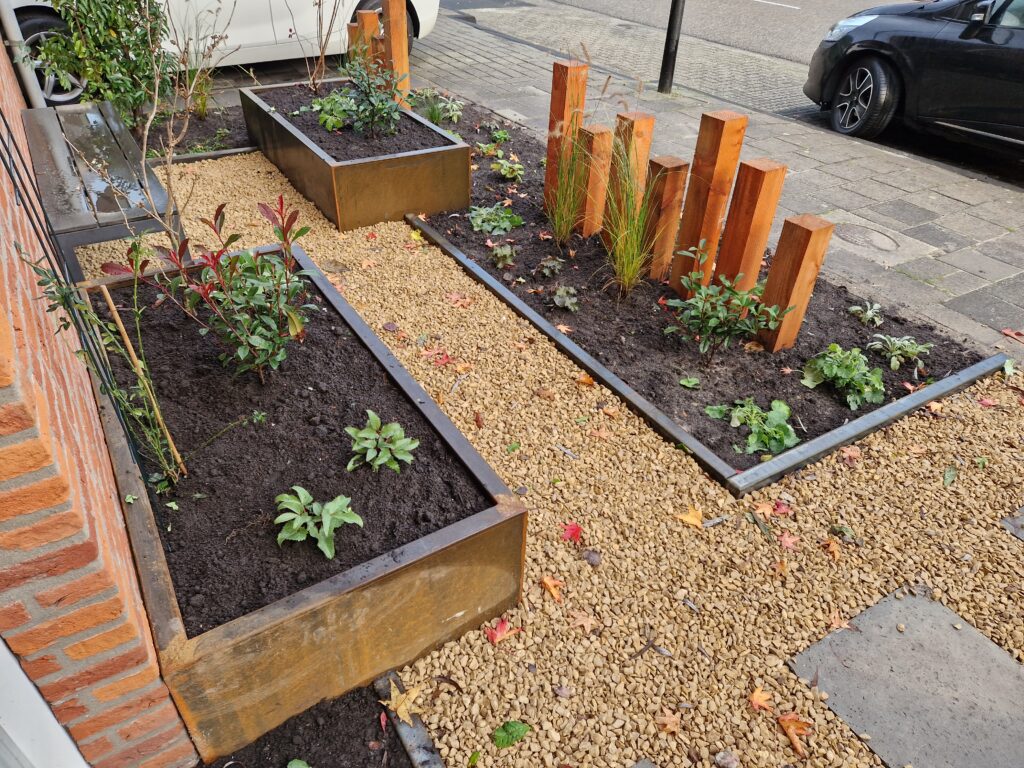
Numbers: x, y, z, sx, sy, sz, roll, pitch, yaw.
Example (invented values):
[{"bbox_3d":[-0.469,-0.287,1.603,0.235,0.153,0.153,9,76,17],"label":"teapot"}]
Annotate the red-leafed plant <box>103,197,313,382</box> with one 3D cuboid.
[{"bbox_3d":[-0.828,-0.259,1.888,0.530,0.480,0.460,-14,38,-21],"label":"red-leafed plant"}]

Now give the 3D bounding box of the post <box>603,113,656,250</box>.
[{"bbox_3d":[0.560,-0.976,3.284,0.120,0.605,0.120,-18,40,-26],"label":"post"}]

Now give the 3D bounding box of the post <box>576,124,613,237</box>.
[{"bbox_3d":[0.404,-1.020,3.454,0.117,0.529,0.117,-17,40,-25],"label":"post"}]

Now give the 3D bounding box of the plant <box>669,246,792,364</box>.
[{"bbox_3d":[0.790,-0.270,2.503,0.440,0.455,0.400,12,37,13],"label":"plant"}]

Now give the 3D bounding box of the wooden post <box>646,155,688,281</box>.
[{"bbox_3d":[0.684,-0.750,3.104,0.117,0.520,0.117,-17,40,-25],"label":"wooden post"}]

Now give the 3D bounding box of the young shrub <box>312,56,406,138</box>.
[{"bbox_3d":[-0.848,-1.593,3.806,0.510,0.400,0.420,-5,36,-10],"label":"young shrub"}]

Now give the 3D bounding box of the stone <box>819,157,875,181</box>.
[{"bbox_3d":[2.268,-1.414,4.597,0.300,0.050,0.300,-19,41,-26],"label":"stone"}]

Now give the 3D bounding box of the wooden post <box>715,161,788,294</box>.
[{"bbox_3d":[0.944,-0.573,2.769,0.117,0.644,0.117,-17,40,-25],"label":"wooden post"}]

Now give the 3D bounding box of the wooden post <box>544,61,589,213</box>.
[{"bbox_3d":[0.280,-1.265,3.555,0.120,0.747,0.120,-18,40,-26],"label":"wooden post"}]

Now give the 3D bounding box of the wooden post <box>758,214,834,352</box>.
[{"bbox_3d":[1.076,-0.381,2.625,0.117,0.511,0.117,-17,40,-25],"label":"wooden post"}]

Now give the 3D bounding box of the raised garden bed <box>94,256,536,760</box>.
[{"bbox_3d":[-0.727,0.108,2.007,0.757,0.323,1.645,-19,41,-26],"label":"raised garden bed"}]

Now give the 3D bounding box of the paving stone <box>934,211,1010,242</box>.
[{"bbox_3d":[2.602,-0.871,3.869,0.320,0.050,0.300,-18,40,-26],"label":"paving stone"}]

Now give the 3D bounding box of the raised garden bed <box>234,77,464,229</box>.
[{"bbox_3d":[-0.989,-1.433,4.061,0.742,0.337,1.727,-18,40,-27],"label":"raised garden bed"}]

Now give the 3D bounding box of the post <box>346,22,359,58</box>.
[{"bbox_3d":[-1.284,-2.741,5.764,0.120,0.514,0.120,-18,40,-26],"label":"post"}]

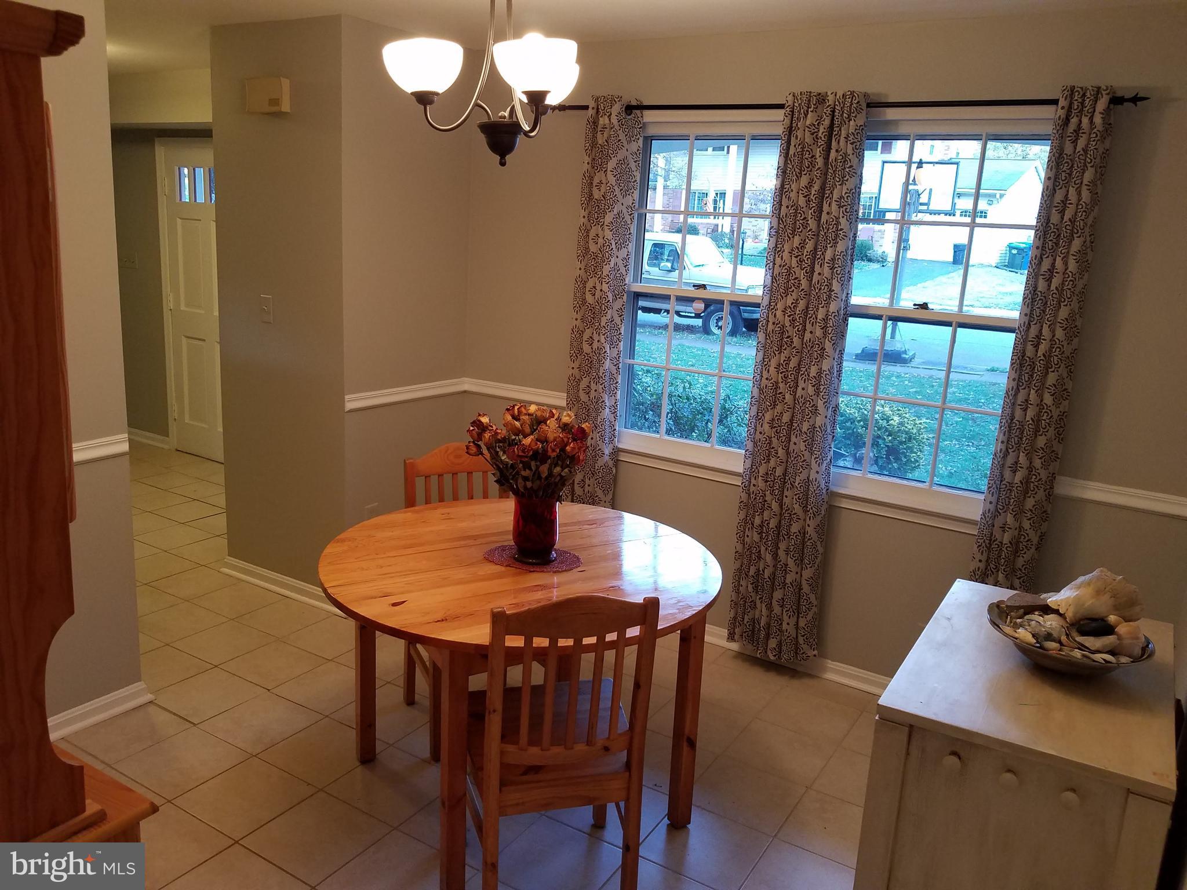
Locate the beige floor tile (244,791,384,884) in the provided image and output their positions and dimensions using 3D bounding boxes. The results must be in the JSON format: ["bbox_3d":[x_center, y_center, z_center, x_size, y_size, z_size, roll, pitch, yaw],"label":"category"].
[{"bbox_3d":[-0.771,1.100,2.495,0.298,0.015,0.298,11,15,29],"label":"beige floor tile"}]

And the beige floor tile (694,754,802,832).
[{"bbox_3d":[0.471,1.090,2.769,0.300,0.012,0.300,11,15,30],"label":"beige floor tile"}]

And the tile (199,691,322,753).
[{"bbox_3d":[-1.145,0.961,3.087,0.295,0.010,0.295,12,15,29],"label":"tile"}]

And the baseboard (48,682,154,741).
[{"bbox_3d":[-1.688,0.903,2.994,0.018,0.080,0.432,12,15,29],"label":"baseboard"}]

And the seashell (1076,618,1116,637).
[{"bbox_3d":[0.979,0.355,1.736,0.077,0.030,0.042,11,15,31],"label":"seashell"}]

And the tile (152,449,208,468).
[{"bbox_3d":[-2.900,0.110,6.162,0.299,0.010,0.299,12,15,29],"label":"tile"}]

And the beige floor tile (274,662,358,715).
[{"bbox_3d":[-0.964,0.890,3.253,0.300,0.012,0.300,11,15,30],"label":"beige floor tile"}]

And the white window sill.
[{"bbox_3d":[0.757,0.136,3.595,1.601,0.136,0.080,12,15,29],"label":"white window sill"}]

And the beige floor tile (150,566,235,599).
[{"bbox_3d":[-1.844,0.644,4.136,0.298,0.015,0.298,11,15,29],"label":"beige floor tile"}]

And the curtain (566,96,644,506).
[{"bbox_3d":[0.018,-0.362,3.934,0.300,2.220,0.130,12,15,29],"label":"curtain"}]

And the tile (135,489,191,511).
[{"bbox_3d":[-2.559,0.340,5.229,0.298,0.015,0.298,11,15,29],"label":"tile"}]

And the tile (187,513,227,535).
[{"bbox_3d":[-2.074,0.445,4.996,0.299,0.010,0.299,12,15,29],"label":"tile"}]

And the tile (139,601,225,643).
[{"bbox_3d":[-1.760,0.751,3.778,0.295,0.010,0.295,12,15,29],"label":"tile"}]

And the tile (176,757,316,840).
[{"bbox_3d":[-1.046,1.065,2.692,0.299,0.010,0.299,12,15,29],"label":"tile"}]

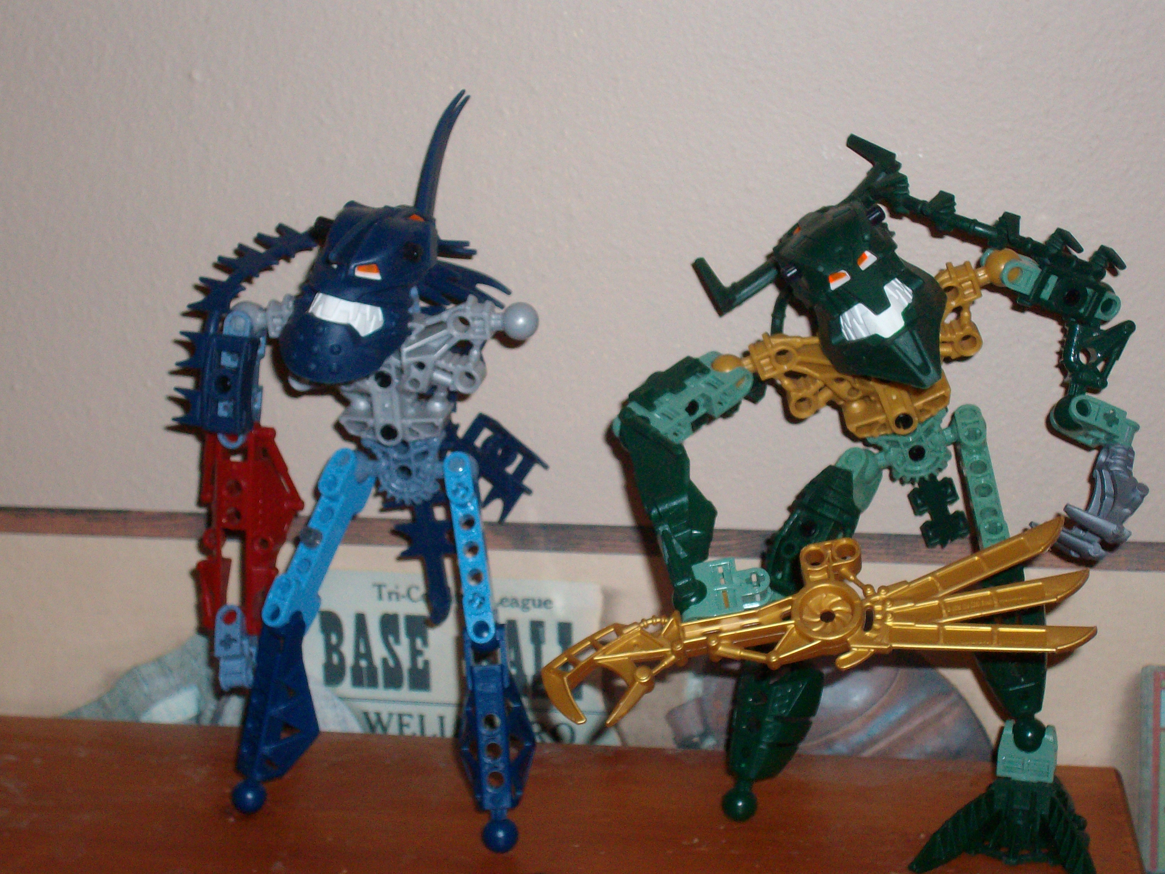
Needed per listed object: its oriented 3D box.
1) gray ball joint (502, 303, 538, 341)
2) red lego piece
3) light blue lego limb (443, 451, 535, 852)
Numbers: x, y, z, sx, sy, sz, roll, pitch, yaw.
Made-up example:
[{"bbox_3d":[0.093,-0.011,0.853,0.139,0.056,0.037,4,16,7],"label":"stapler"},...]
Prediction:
[{"bbox_3d":[-0.017,-0.031,0.594,0.010,0.010,0.010,0,12,0],"label":"gray ball joint"},{"bbox_3d":[-0.095,0.027,0.622,0.030,0.059,0.018,4,10,16],"label":"red lego piece"},{"bbox_3d":[-0.027,0.060,0.614,0.021,0.114,0.022,-7,-2,3],"label":"light blue lego limb"}]

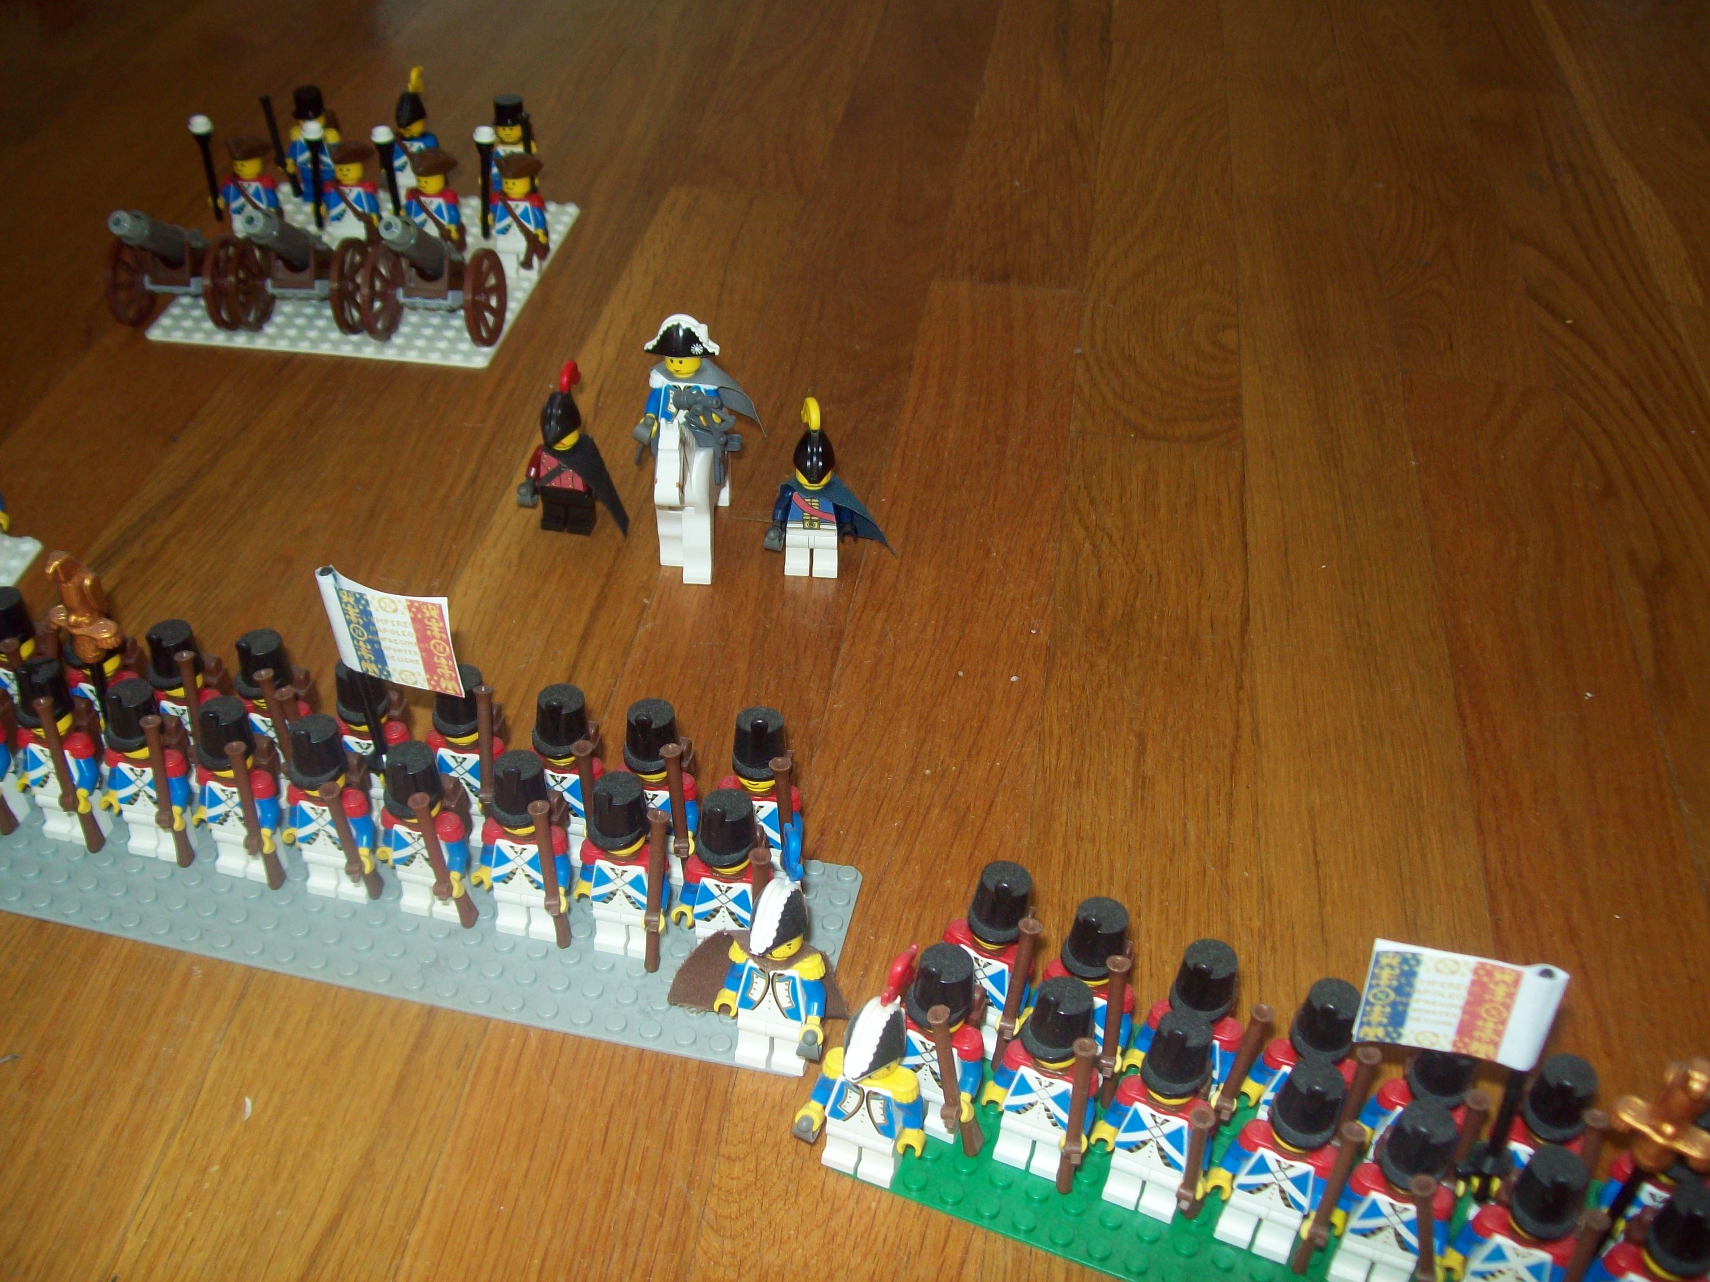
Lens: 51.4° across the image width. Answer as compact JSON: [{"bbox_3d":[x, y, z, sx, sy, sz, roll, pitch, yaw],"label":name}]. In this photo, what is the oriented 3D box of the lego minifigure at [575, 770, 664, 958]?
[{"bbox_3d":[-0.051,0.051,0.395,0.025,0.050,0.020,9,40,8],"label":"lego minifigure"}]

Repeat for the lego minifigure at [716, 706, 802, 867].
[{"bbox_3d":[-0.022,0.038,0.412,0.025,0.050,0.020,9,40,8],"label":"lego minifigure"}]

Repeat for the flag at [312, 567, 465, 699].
[{"bbox_3d":[-0.100,-0.001,0.381,0.031,0.027,0.008,12,40,12],"label":"flag"}]

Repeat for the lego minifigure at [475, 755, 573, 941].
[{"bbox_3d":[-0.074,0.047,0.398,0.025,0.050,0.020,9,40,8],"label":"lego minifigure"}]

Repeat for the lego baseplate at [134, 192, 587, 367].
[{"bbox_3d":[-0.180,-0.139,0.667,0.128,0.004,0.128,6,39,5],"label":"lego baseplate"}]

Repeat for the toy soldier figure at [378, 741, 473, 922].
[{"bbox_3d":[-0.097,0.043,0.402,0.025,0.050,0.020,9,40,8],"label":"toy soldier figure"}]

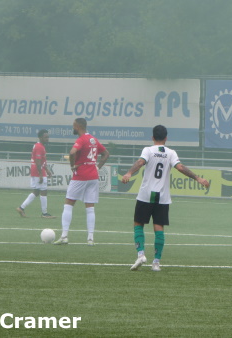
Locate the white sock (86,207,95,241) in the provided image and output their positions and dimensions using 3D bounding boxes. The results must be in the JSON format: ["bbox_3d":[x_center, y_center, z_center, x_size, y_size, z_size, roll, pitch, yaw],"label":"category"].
[{"bbox_3d":[-0.367,0.815,62.300,0.120,0.495,0.125,0,1,-21],"label":"white sock"}]

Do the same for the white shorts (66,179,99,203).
[{"bbox_3d":[-0.492,0.320,62.600,0.460,0.390,0.350,1,1,-37],"label":"white shorts"}]

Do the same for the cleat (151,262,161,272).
[{"bbox_3d":[0.509,1.216,52.400,0.110,0.120,0.285,2,0,-6],"label":"cleat"}]

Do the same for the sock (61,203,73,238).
[{"bbox_3d":[-0.717,0.780,62.500,0.150,0.500,0.140,5,0,0],"label":"sock"}]

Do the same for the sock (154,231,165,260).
[{"bbox_3d":[0.546,0.950,52.000,0.115,0.355,0.125,5,0,-6],"label":"sock"}]

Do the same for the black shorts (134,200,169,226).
[{"bbox_3d":[0.450,0.531,52.300,0.440,0.355,0.310,2,0,-9],"label":"black shorts"}]

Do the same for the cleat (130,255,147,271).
[{"bbox_3d":[0.287,1.168,52.050,0.280,0.110,0.100,-37,-24,35],"label":"cleat"}]

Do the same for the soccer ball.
[{"bbox_3d":[-1.025,1.010,63.200,0.220,0.220,0.220,2,0,0],"label":"soccer ball"}]

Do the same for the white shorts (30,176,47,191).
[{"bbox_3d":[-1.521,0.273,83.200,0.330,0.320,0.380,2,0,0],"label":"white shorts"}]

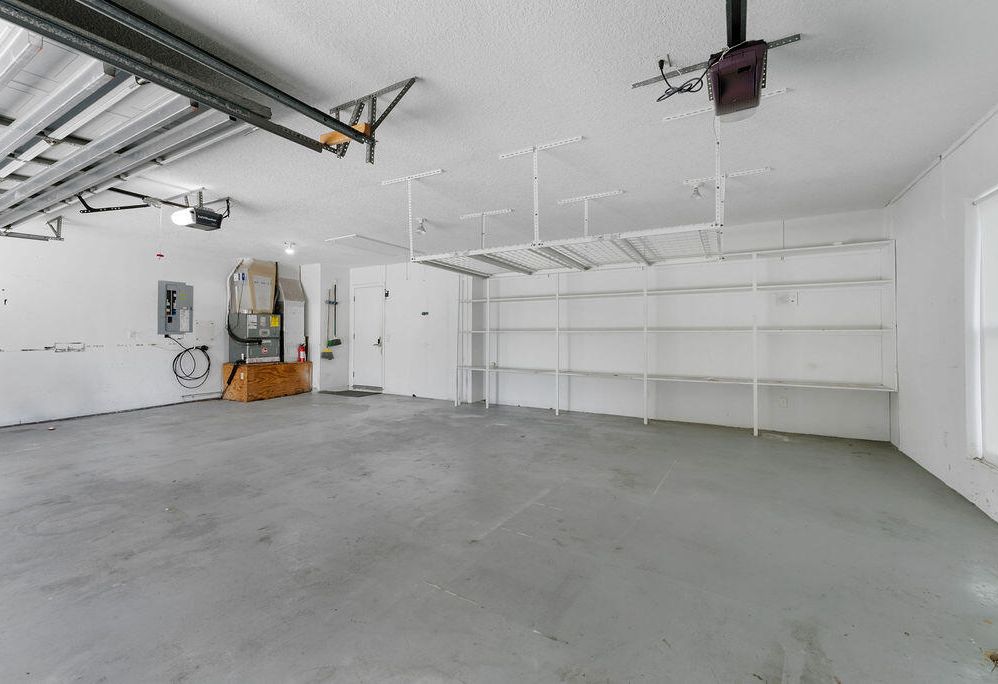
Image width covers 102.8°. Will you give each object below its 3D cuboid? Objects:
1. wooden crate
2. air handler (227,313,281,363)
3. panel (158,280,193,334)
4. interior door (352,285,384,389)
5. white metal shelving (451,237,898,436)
[{"bbox_3d":[-4.432,0.704,7.686,0.812,0.634,1.248,1,2,29],"label":"wooden crate"},{"bbox_3d":[-4.526,-0.063,7.369,0.599,0.868,0.589,1,2,29],"label":"air handler"},{"bbox_3d":[-5.467,-0.566,6.759,0.091,0.868,0.482,1,2,29],"label":"panel"},{"bbox_3d":[-2.602,-0.069,7.910,0.812,2.060,0.081,1,2,29],"label":"interior door"},{"bbox_3d":[1.677,0.006,5.310,5.217,2.086,0.345,1,2,29],"label":"white metal shelving"}]

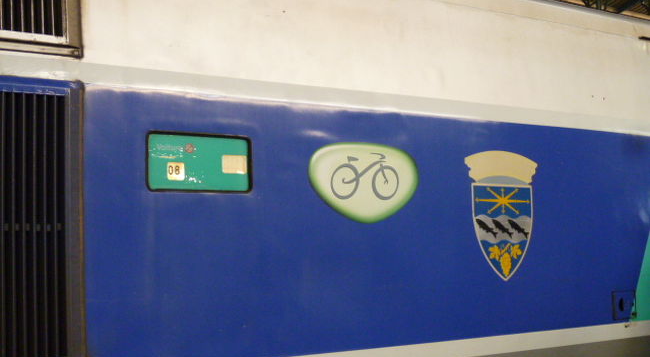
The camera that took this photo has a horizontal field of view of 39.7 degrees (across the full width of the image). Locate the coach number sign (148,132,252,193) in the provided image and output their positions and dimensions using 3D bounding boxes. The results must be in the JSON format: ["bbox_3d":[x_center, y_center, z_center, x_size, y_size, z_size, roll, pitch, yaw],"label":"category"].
[{"bbox_3d":[-0.429,-0.052,3.138,0.392,0.196,0.020,2,-6,-34],"label":"coach number sign"}]

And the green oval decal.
[{"bbox_3d":[0.165,0.019,3.540,0.544,0.319,0.020,2,-6,-34],"label":"green oval decal"}]

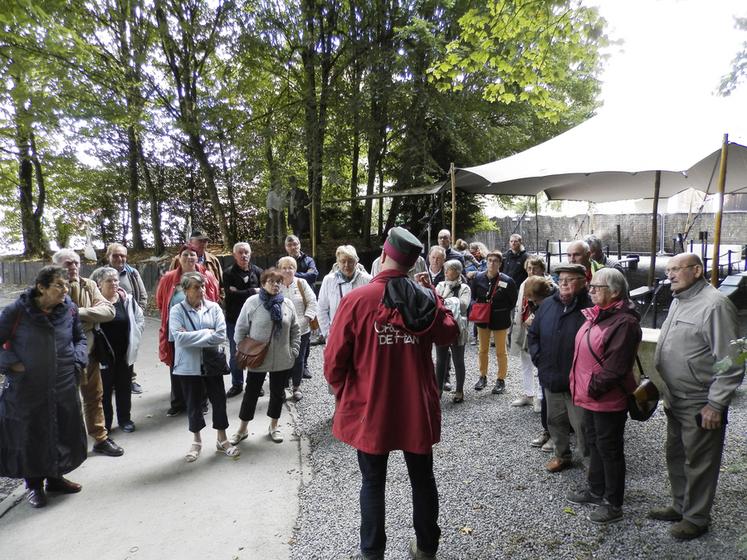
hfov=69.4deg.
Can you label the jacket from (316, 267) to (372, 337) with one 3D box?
[{"bbox_3d":[-0.252,0.237,5.040,0.560,0.750,0.360,-1,5,-9],"label":"jacket"}]

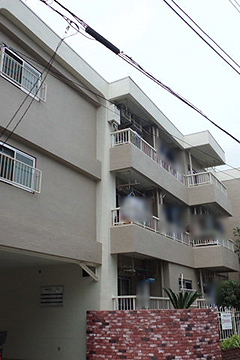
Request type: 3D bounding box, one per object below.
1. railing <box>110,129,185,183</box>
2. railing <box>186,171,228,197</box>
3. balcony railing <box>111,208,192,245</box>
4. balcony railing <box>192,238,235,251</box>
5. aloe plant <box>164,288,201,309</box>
[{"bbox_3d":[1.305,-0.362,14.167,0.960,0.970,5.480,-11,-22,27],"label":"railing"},{"bbox_3d":[4.213,0.392,17.209,1.125,0.485,2.910,-11,-22,27],"label":"railing"},{"bbox_3d":[1.413,1.919,13.333,0.782,0.514,5.480,-11,-22,27],"label":"balcony railing"},{"bbox_3d":[4.247,2.923,16.335,1.125,0.485,2.910,-11,-22,27],"label":"balcony railing"},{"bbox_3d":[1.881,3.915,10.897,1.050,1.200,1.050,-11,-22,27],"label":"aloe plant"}]

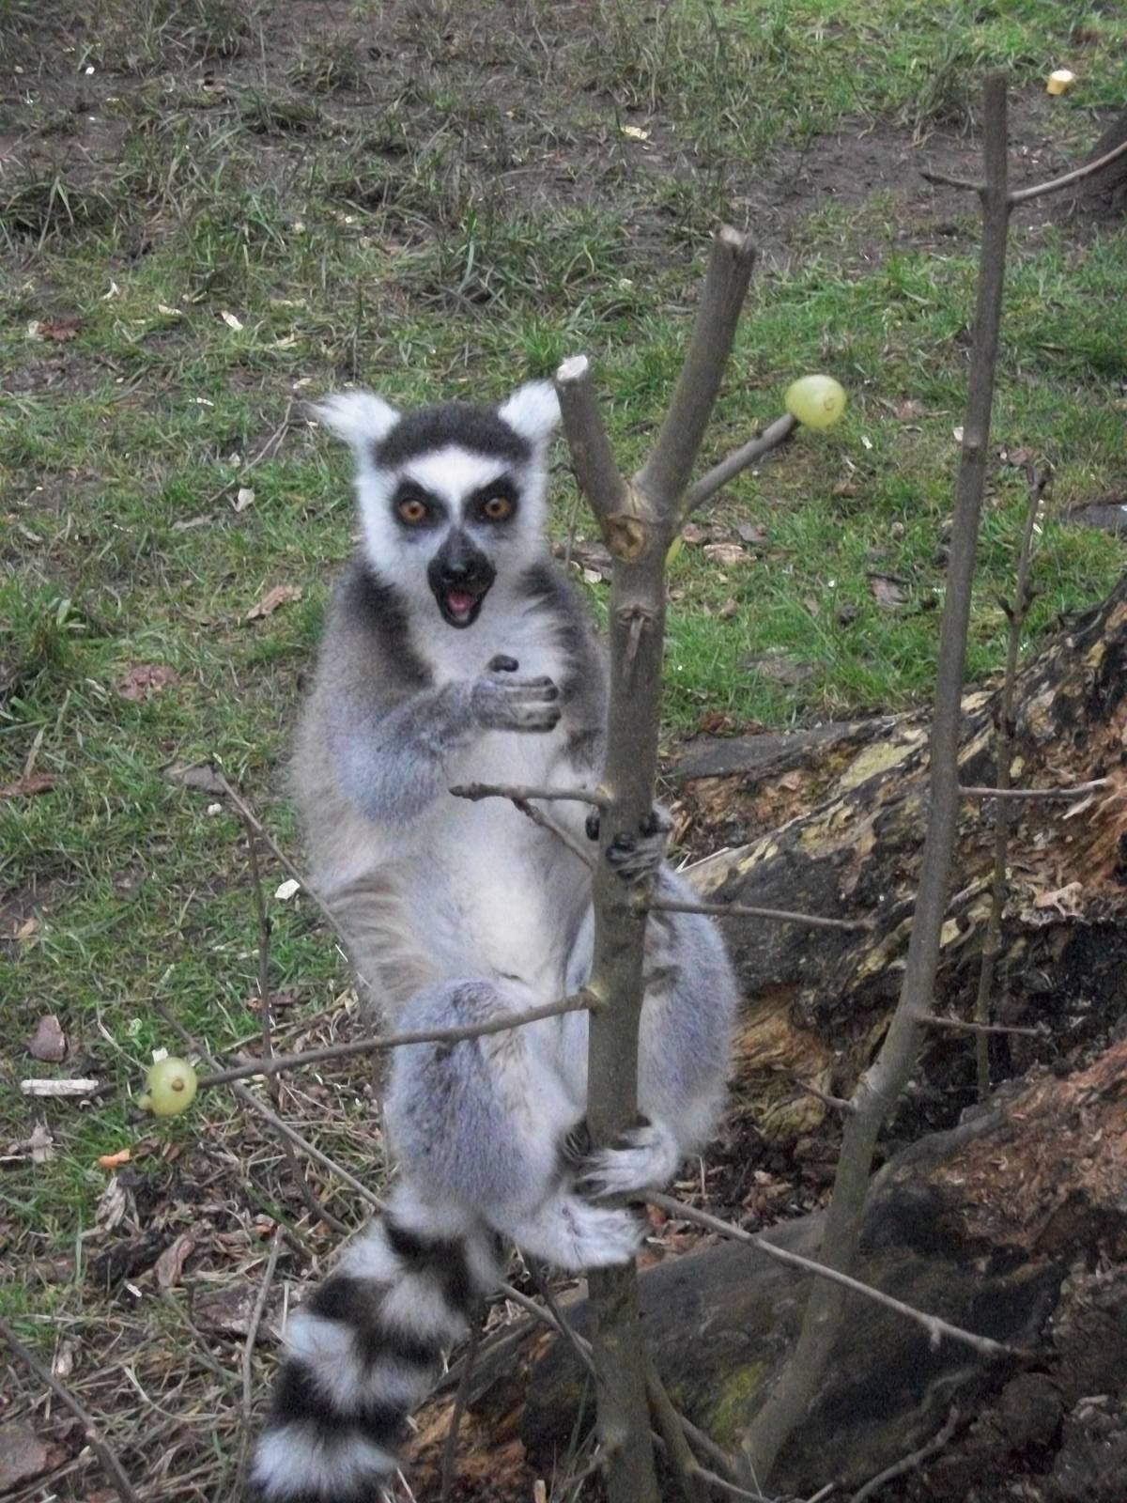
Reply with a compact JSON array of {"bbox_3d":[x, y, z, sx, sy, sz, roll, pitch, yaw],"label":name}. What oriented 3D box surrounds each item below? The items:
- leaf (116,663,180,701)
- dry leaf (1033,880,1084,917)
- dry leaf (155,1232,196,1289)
[{"bbox_3d":[-0.344,-0.058,2.229,0.052,0.016,0.046,0,28,0],"label":"leaf"},{"bbox_3d":[0.305,0.091,1.660,0.033,0.016,0.020,0,27,0],"label":"dry leaf"},{"bbox_3d":[-0.225,0.295,1.562,0.019,0.013,0.039,10,30,18],"label":"dry leaf"}]

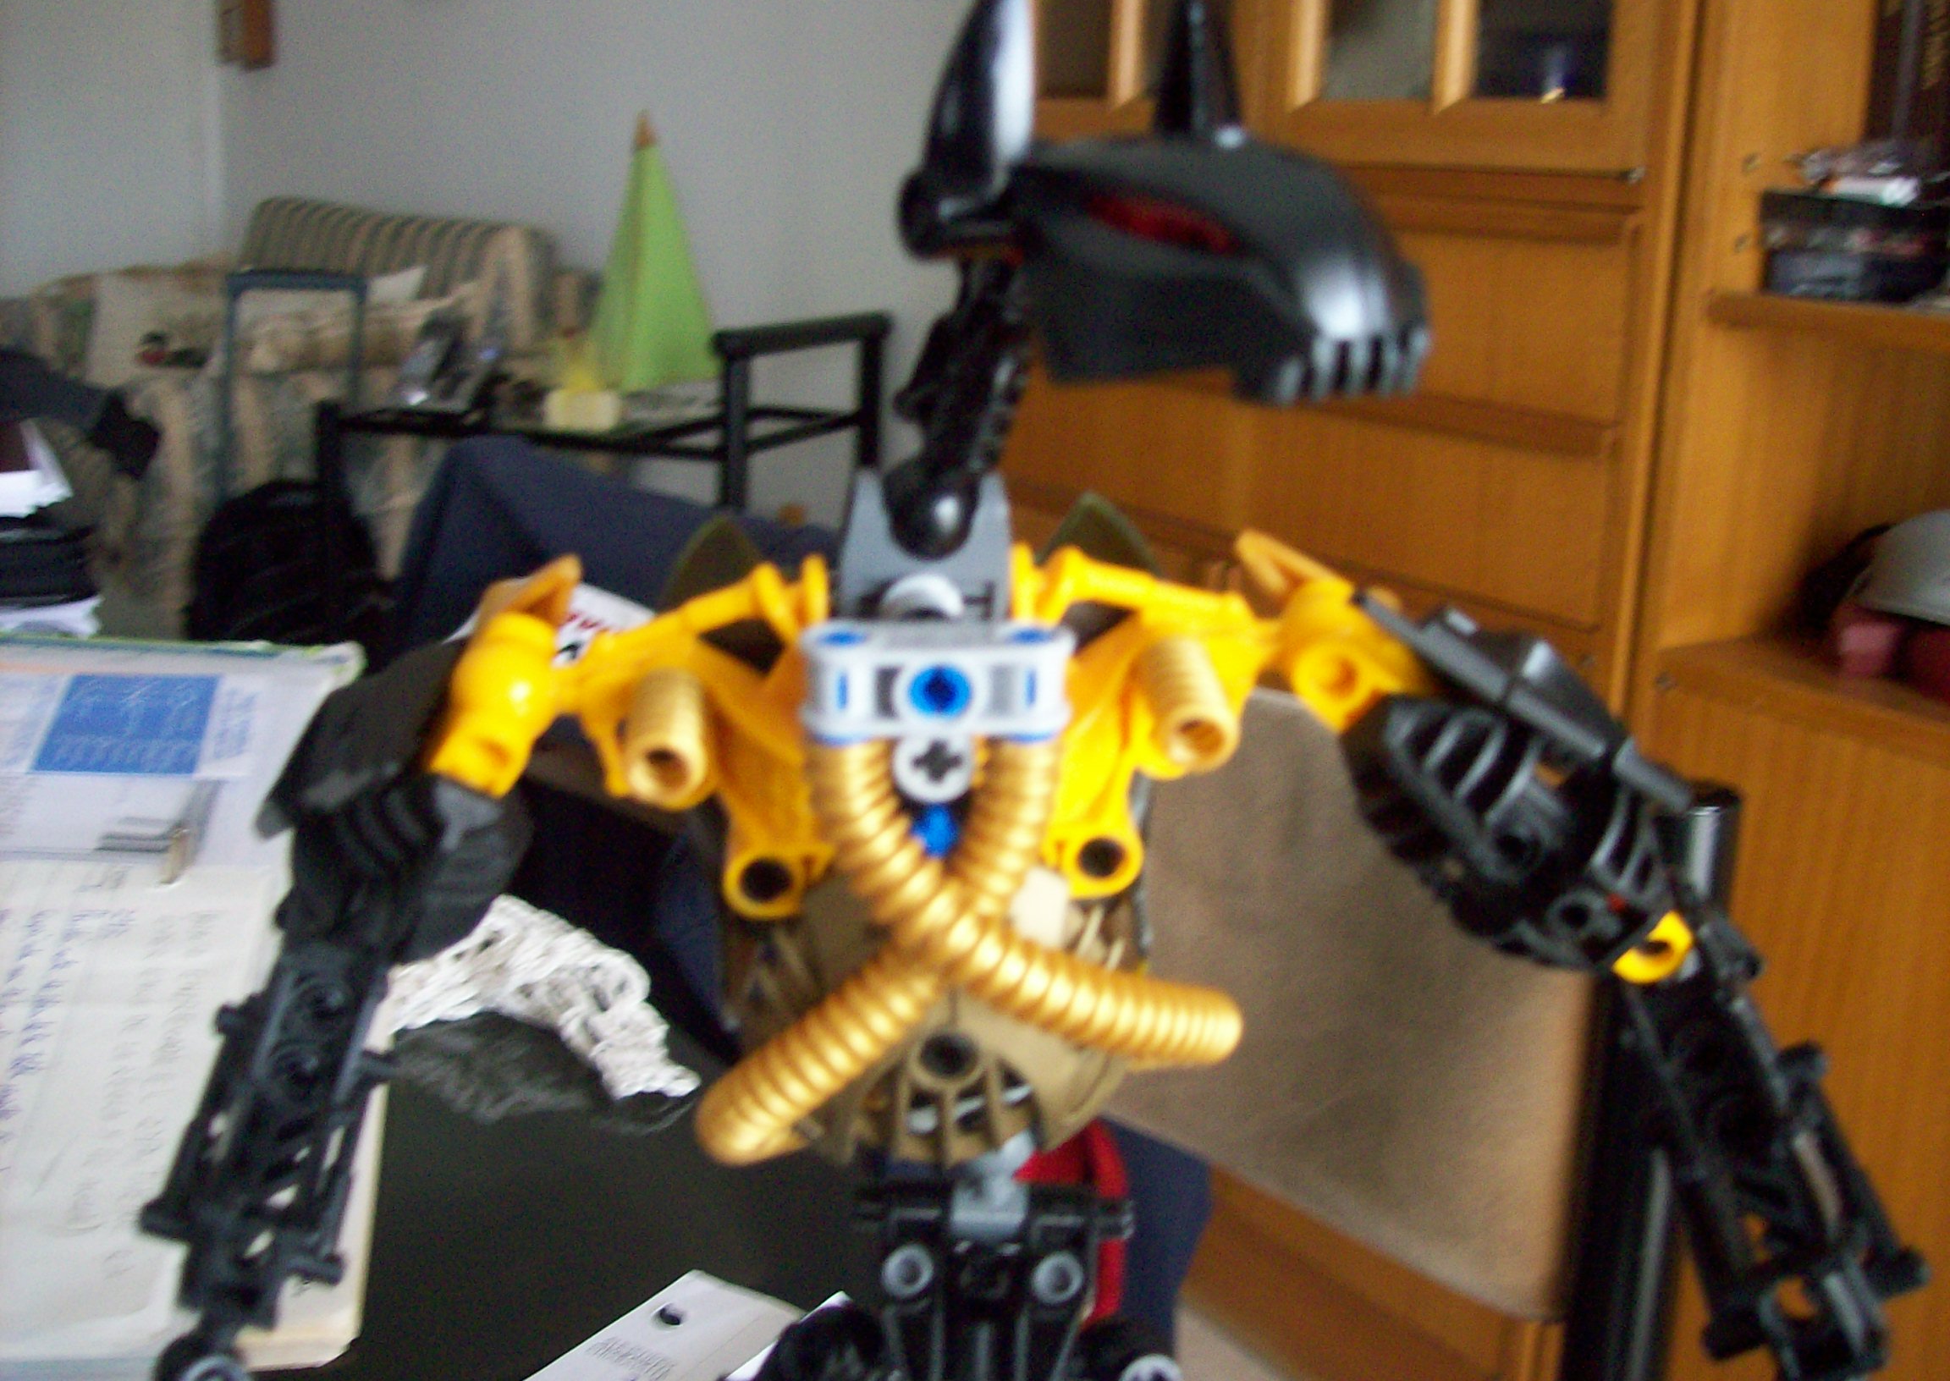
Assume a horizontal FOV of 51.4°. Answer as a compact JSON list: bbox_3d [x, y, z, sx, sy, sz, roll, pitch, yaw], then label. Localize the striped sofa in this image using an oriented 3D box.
[{"bbox_3d":[-1.391,-0.494,3.870,0.790,0.840,1.670,-7,17,-33],"label":"striped sofa"}]

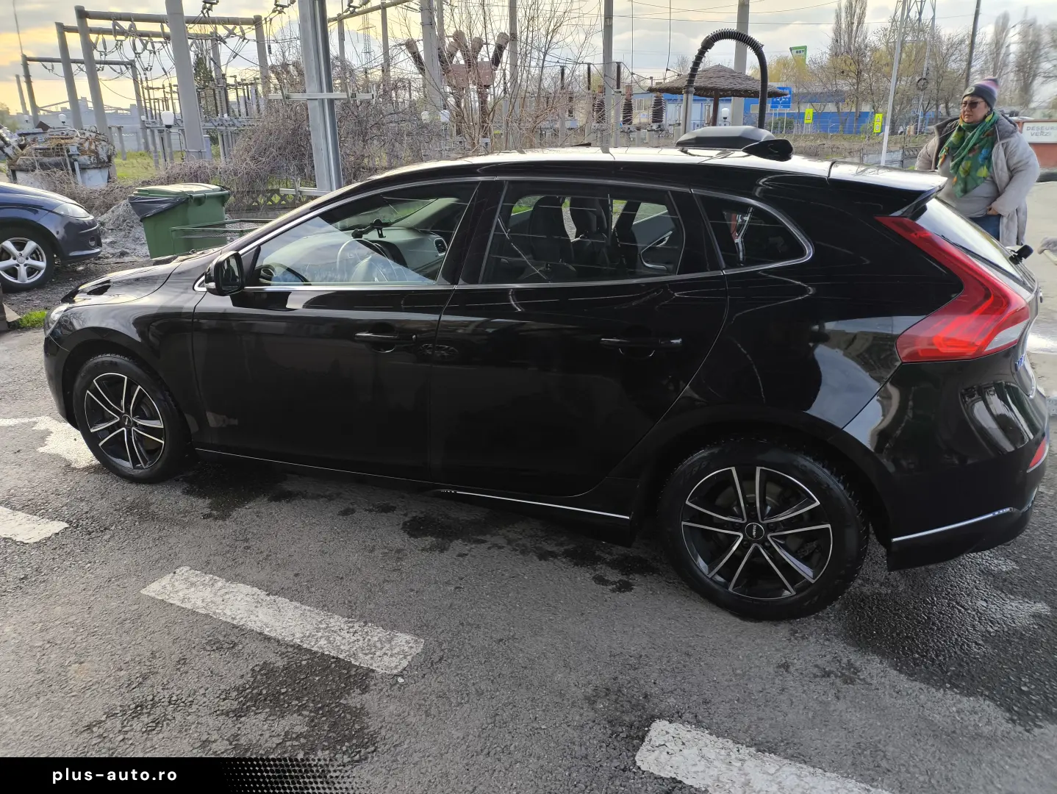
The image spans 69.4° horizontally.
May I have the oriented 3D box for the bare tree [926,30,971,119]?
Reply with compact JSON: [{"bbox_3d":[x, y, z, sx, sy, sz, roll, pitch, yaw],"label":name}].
[{"bbox_3d":[27.454,-19.659,50.468,3.400,8.200,3.400,-1,18,0],"label":"bare tree"}]

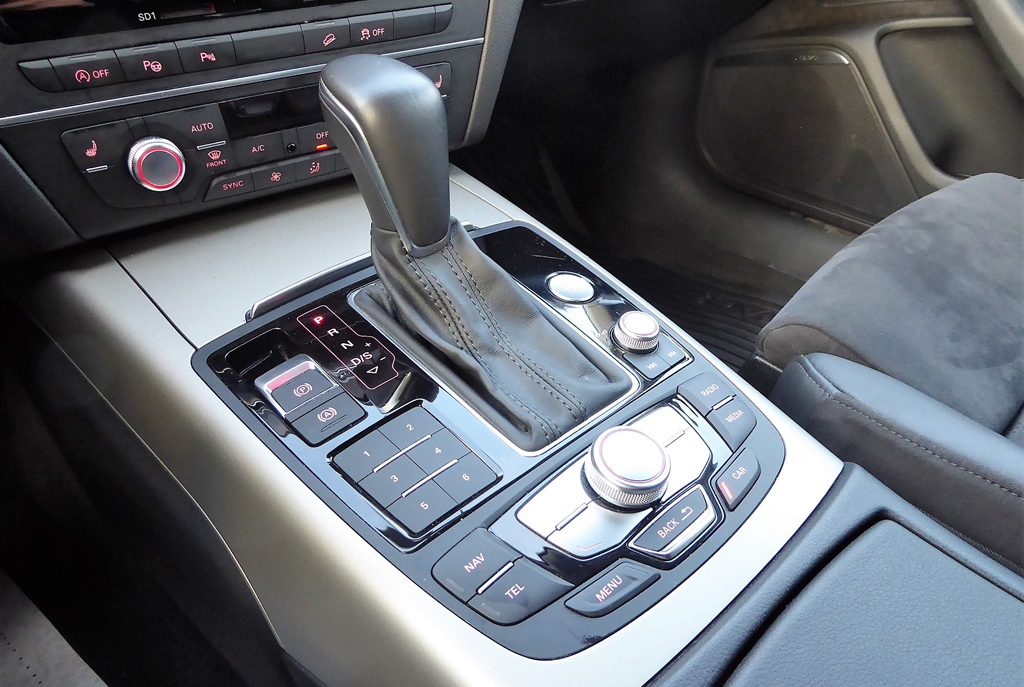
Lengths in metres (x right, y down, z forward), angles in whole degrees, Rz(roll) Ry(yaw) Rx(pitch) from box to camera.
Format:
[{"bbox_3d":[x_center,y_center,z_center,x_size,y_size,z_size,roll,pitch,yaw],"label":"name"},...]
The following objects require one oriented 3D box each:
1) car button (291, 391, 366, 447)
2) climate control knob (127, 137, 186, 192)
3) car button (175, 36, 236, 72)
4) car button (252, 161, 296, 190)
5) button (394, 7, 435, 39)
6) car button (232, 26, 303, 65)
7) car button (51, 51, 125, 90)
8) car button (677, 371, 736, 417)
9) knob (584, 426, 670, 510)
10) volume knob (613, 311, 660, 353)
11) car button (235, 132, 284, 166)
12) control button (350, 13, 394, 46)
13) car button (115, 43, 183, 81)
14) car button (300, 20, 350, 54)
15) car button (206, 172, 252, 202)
[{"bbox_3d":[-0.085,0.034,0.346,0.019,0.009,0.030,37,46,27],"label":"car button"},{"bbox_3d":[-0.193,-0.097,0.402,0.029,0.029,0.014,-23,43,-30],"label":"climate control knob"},{"bbox_3d":[-0.164,-0.156,0.397,0.030,0.016,0.009,-23,43,-30],"label":"car button"},{"bbox_3d":[-0.138,-0.098,0.427,0.026,0.013,0.009,-23,36,-29],"label":"car button"},{"bbox_3d":[-0.061,-0.201,0.461,0.030,0.016,0.009,-23,43,-30],"label":"button"},{"bbox_3d":[-0.131,-0.161,0.398,0.039,0.015,0.009,-23,36,-29],"label":"car button"},{"bbox_3d":[-0.204,-0.131,0.355,0.028,0.015,0.009,-23,36,-29],"label":"car button"},{"bbox_3d":[0.095,0.027,0.364,0.028,0.009,0.019,-23,51,-40],"label":"car button"},{"bbox_3d":[0.054,0.056,0.341,0.038,0.015,0.038,7,41,-6],"label":"knob"},{"bbox_3d":[0.072,-0.007,0.425,0.025,0.011,0.025,7,41,-6],"label":"volume knob"},{"bbox_3d":[-0.151,-0.116,0.441,0.029,0.016,0.007,-23,43,-30],"label":"car button"},{"bbox_3d":[-0.081,-0.182,0.427,0.028,0.015,0.009,-23,36,-29],"label":"control button"},{"bbox_3d":[-0.181,-0.140,0.368,0.028,0.015,0.009,-23,36,-29],"label":"car button"},{"bbox_3d":[-0.104,-0.172,0.414,0.028,0.015,0.009,-23,36,-29],"label":"car button"},{"bbox_3d":[-0.160,-0.089,0.414,0.028,0.014,0.009,-23,36,-29],"label":"car button"}]

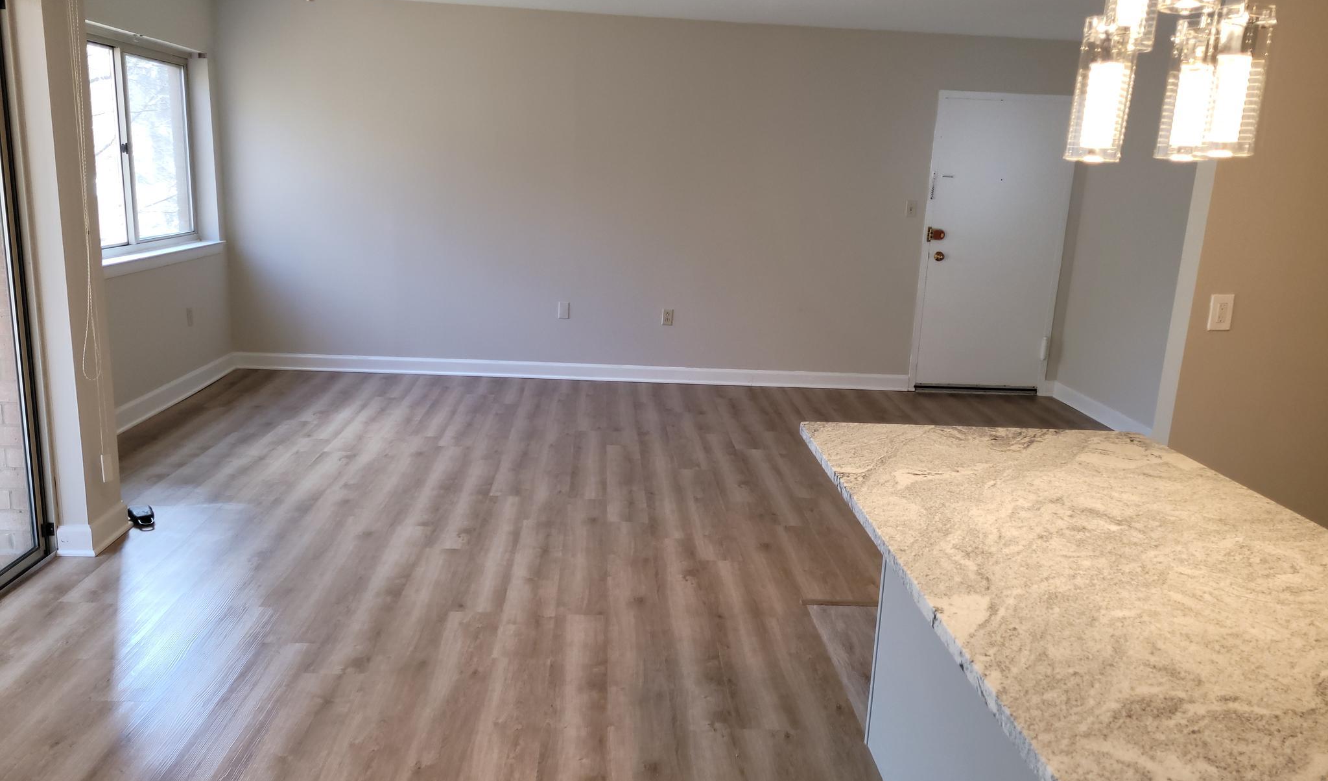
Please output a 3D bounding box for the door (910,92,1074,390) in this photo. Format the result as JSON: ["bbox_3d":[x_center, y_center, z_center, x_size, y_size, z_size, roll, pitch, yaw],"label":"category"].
[{"bbox_3d":[2.304,-0.995,6.984,0.980,2.044,0.055,2,13,-4],"label":"door"}]

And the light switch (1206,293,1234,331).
[{"bbox_3d":[1.819,-0.254,3.255,0.074,0.118,0.010,2,13,-4],"label":"light switch"}]

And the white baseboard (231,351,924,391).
[{"bbox_3d":[-0.594,-0.129,7.010,4.714,0.117,0.022,2,13,-4],"label":"white baseboard"}]

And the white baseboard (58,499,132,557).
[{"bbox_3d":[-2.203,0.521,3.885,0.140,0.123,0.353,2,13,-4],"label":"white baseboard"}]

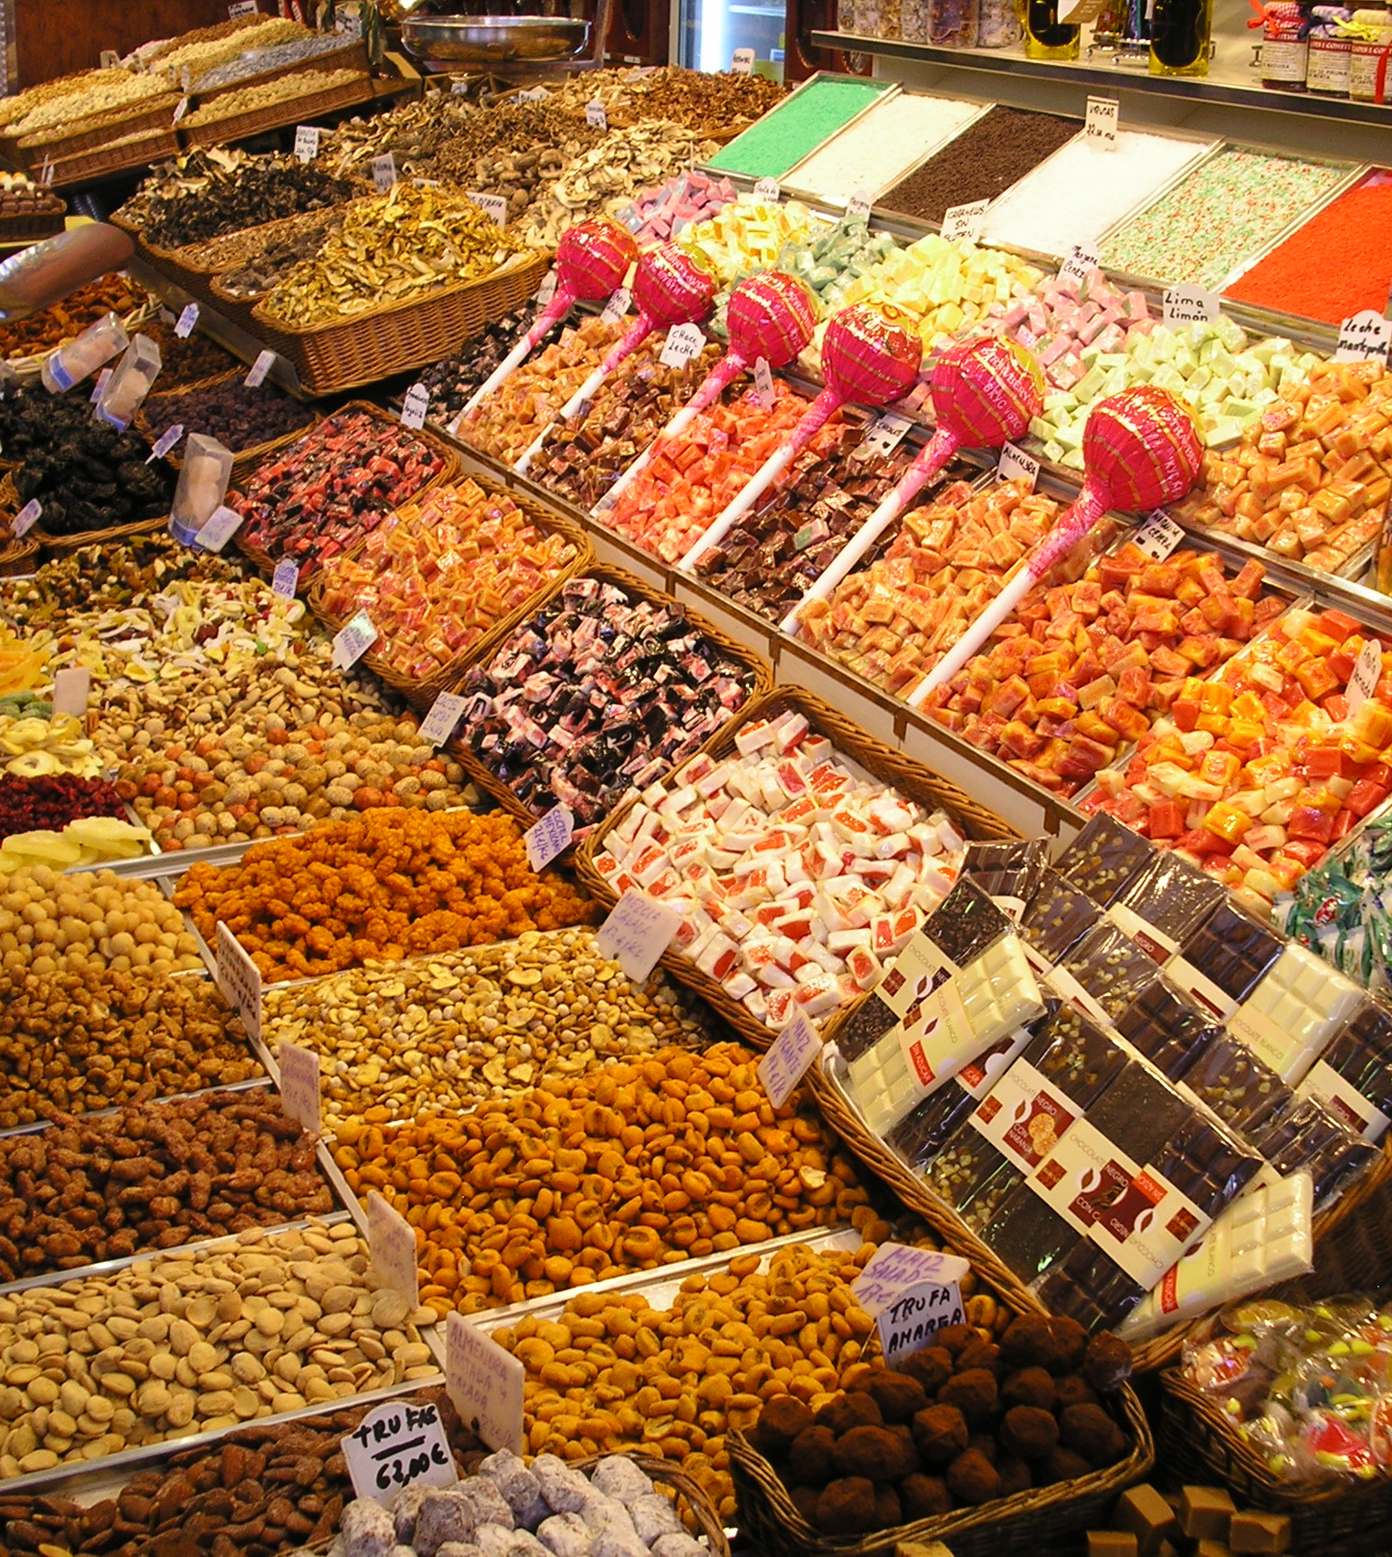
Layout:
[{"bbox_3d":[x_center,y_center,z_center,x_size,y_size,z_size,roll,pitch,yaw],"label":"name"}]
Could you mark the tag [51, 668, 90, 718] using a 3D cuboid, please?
[{"bbox_3d":[-0.634,-0.086,2.310,0.036,0.053,0.004,-7,12,-18],"label":"tag"}]

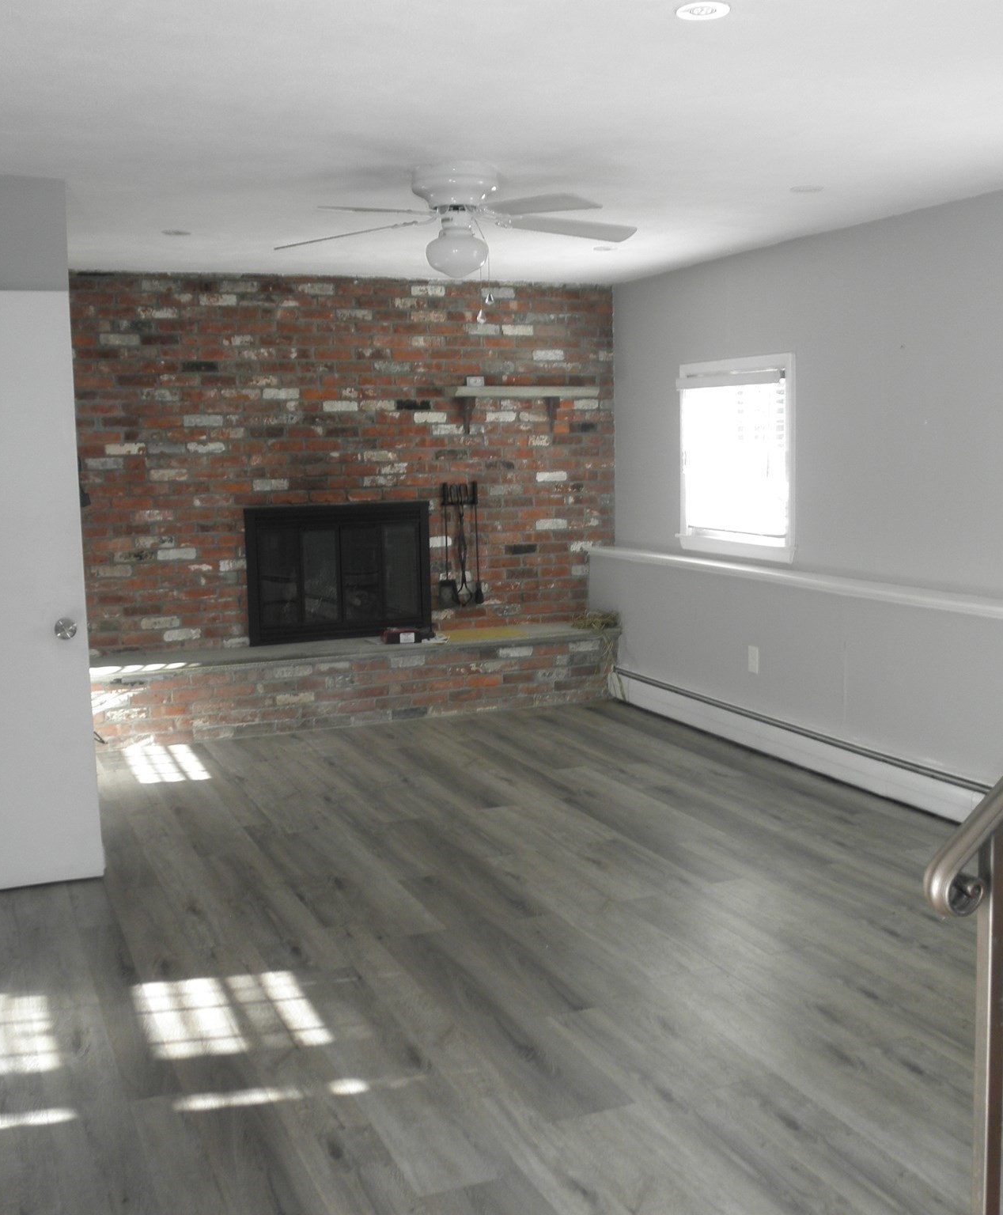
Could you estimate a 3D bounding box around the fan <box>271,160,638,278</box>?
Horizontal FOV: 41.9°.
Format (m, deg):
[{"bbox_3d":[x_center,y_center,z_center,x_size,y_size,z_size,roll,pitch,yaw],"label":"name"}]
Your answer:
[{"bbox_3d":[-0.153,-1.302,4.465,1.310,0.352,1.280,-1,7,-1],"label":"fan"}]

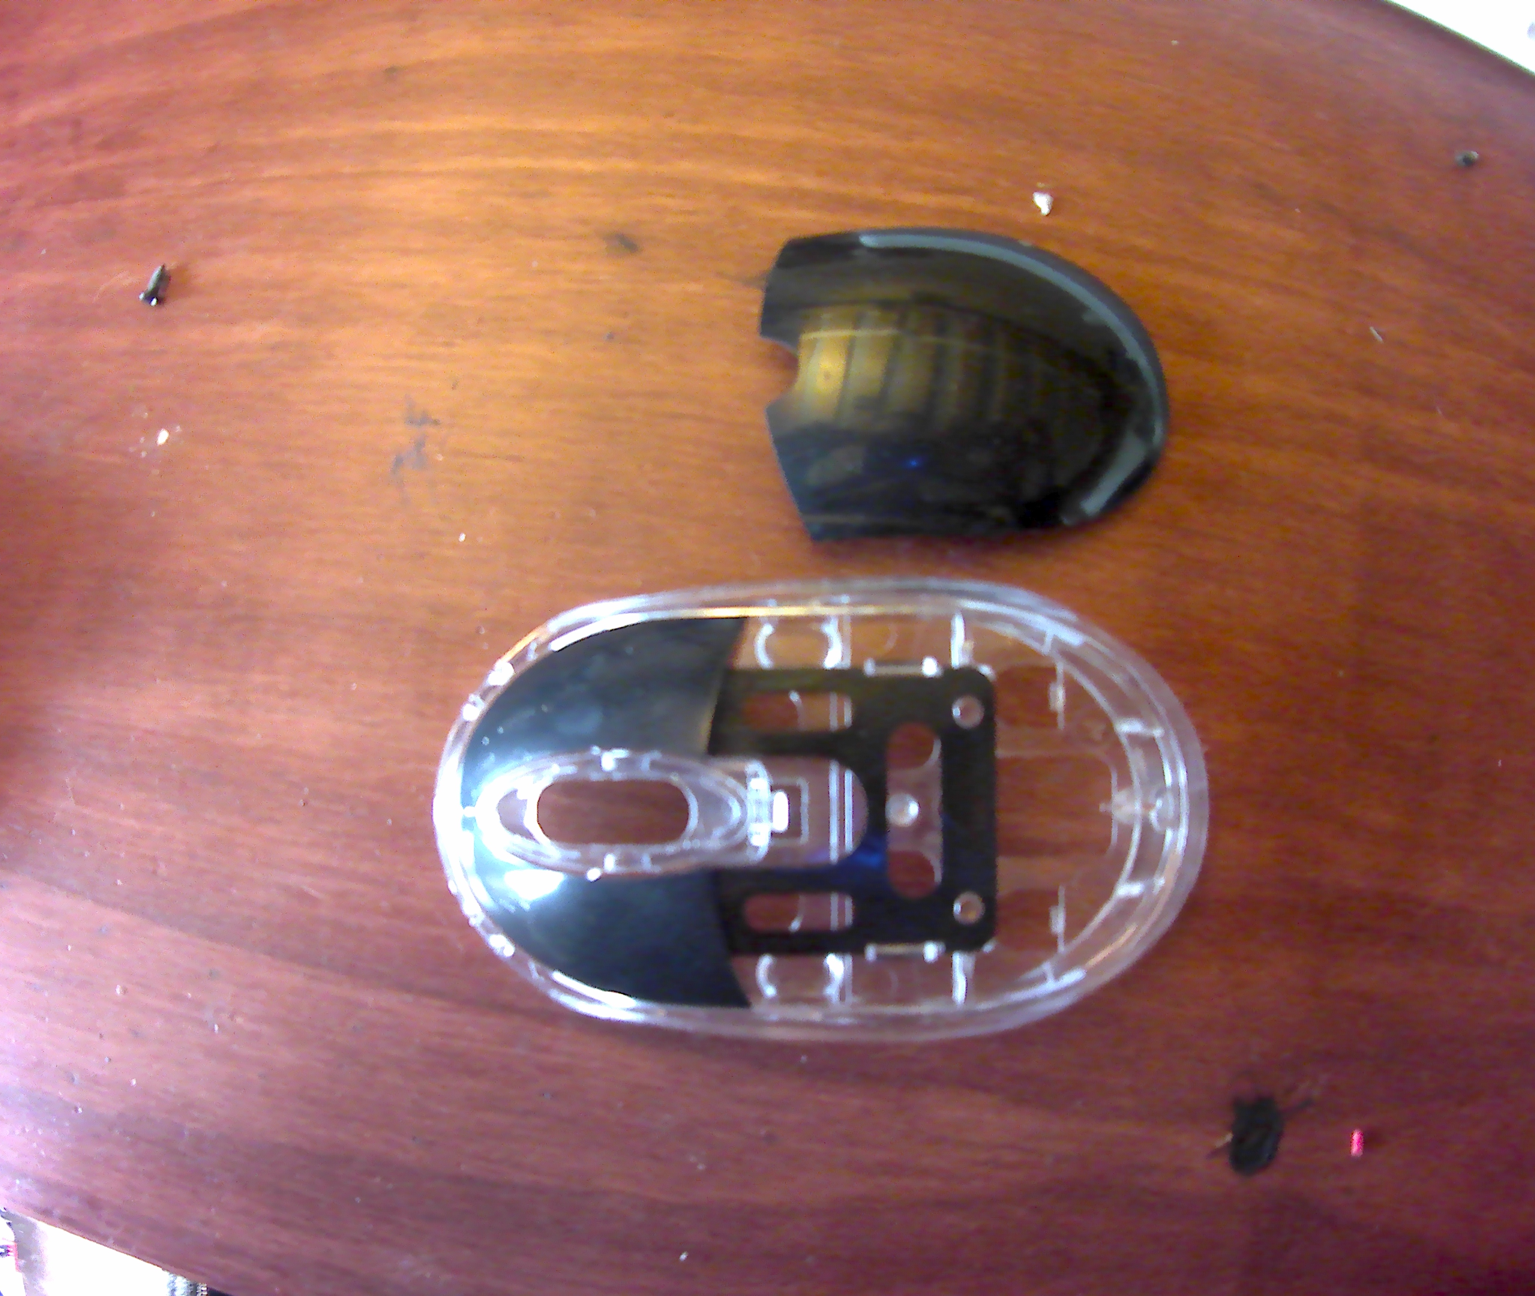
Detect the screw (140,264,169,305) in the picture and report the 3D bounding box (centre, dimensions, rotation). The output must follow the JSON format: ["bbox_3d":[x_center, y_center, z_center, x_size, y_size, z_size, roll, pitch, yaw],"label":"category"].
[{"bbox_3d":[-0.103,-0.061,0.150,0.003,0.003,0.007,25,80,0],"label":"screw"}]

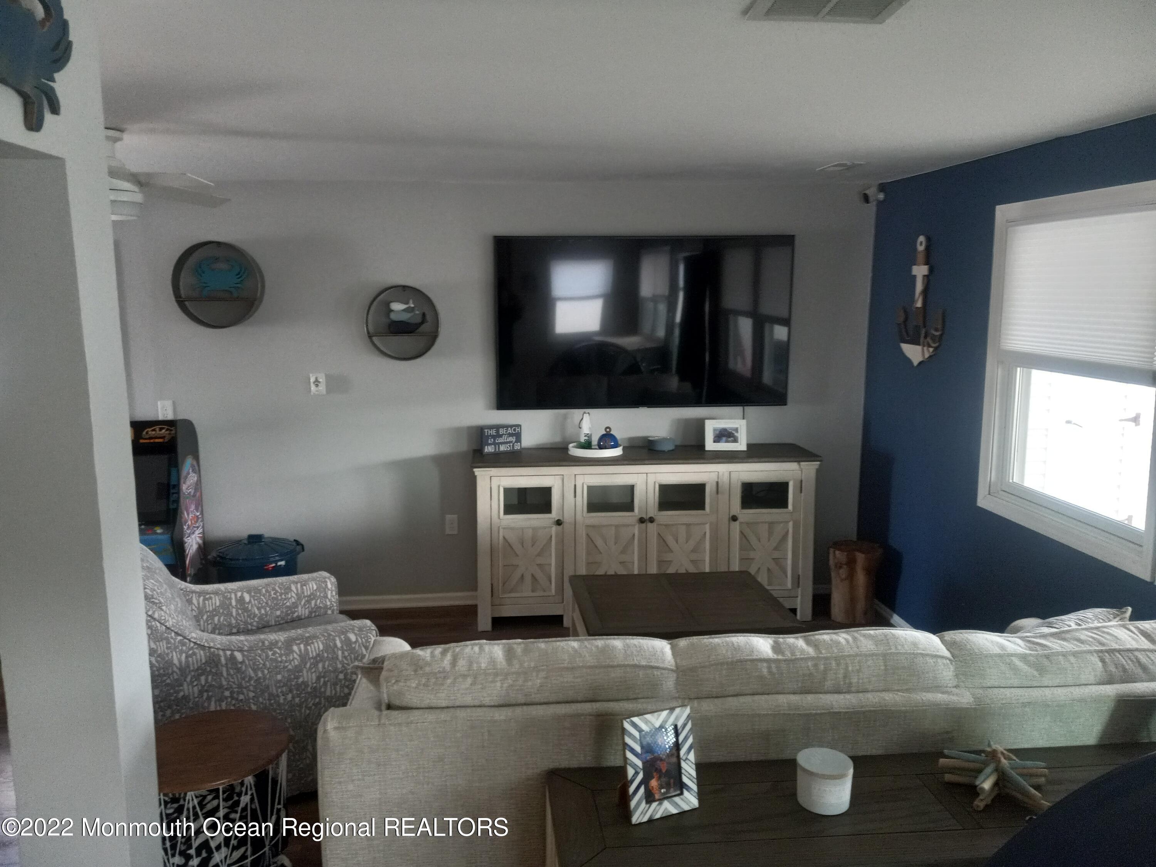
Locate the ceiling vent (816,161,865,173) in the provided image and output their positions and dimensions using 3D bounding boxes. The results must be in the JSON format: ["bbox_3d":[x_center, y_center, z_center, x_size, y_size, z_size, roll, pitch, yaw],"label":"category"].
[{"bbox_3d":[1.294,-1.309,4.438,0.145,0.018,0.300,-1,9,-6],"label":"ceiling vent"}]

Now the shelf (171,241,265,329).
[{"bbox_3d":[-1.900,-0.786,4.786,0.445,0.450,0.140,-1,9,-6],"label":"shelf"}]

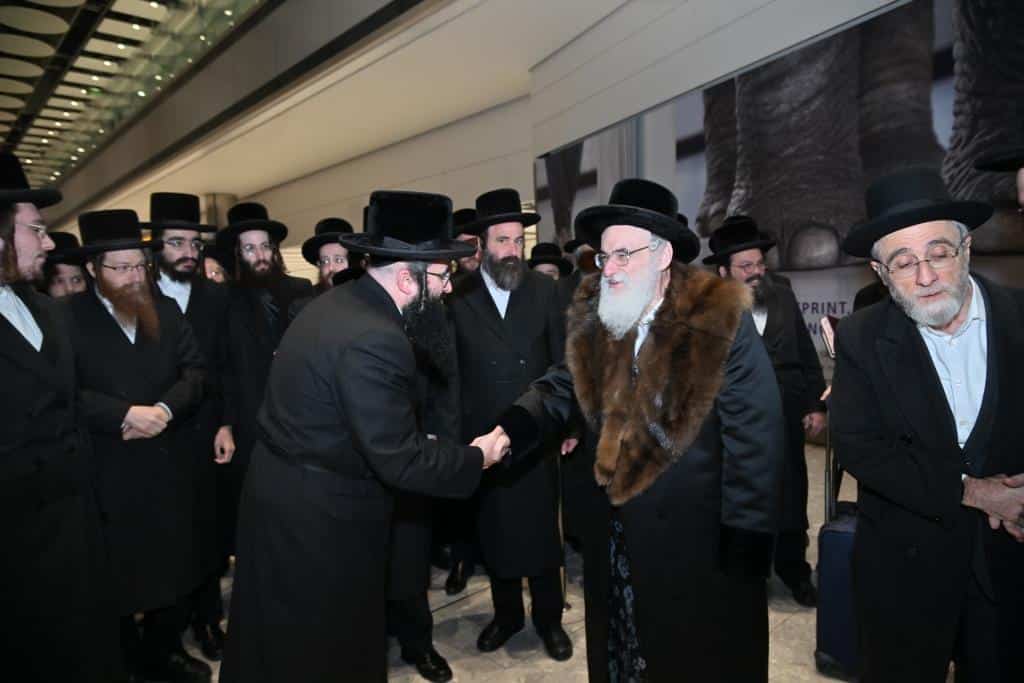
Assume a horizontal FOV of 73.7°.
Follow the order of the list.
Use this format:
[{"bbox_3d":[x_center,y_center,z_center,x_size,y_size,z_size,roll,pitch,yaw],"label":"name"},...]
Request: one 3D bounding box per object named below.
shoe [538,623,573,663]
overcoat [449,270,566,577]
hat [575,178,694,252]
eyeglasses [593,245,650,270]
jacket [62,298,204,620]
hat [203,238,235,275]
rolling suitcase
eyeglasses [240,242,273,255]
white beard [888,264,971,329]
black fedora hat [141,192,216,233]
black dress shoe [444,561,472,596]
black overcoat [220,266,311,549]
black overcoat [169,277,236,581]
[{"bbox_3d":[0.150,1.153,2.730,0.105,0.110,0.290,-1,3,-12],"label":"shoe"},{"bbox_3d":[-0.014,0.321,2.770,0.540,1.210,0.330,-1,3,-6],"label":"overcoat"},{"bbox_3d":[0.338,-0.329,1.840,0.365,0.135,0.335,8,-3,-30],"label":"hat"},{"bbox_3d":[0.313,-0.232,1.815,0.140,0.045,0.140,-17,10,-28],"label":"eyeglasses"},{"bbox_3d":[-1.334,0.369,2.400,0.530,1.100,0.350,-1,2,-41],"label":"jacket"},{"bbox_3d":[-1.462,-0.423,3.400,0.330,0.135,0.360,-1,2,-27],"label":"hat"},{"bbox_3d":[1.388,0.792,2.649,0.380,0.980,0.240,1,2,25],"label":"rolling suitcase"},{"bbox_3d":[-1.167,-0.410,3.048,0.140,0.045,0.140,-2,2,-43],"label":"eyeglasses"},{"bbox_3d":[0.889,-0.093,1.450,0.155,0.135,0.110,-8,13,30],"label":"white beard"},{"bbox_3d":[-1.431,-0.556,2.930,0.300,0.150,0.320,-3,3,-38],"label":"black fedora hat"},{"bbox_3d":[-0.266,1.201,3.537,0.105,0.115,0.290,0,2,7],"label":"black dress shoe"},{"bbox_3d":[-1.169,0.338,3.200,0.530,1.220,0.330,-2,3,-25],"label":"black overcoat"},{"bbox_3d":[-1.360,0.361,2.870,0.530,1.220,0.330,-2,3,-32],"label":"black overcoat"}]

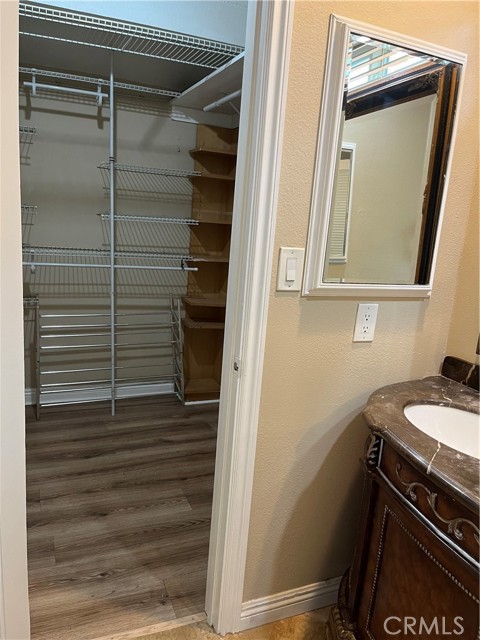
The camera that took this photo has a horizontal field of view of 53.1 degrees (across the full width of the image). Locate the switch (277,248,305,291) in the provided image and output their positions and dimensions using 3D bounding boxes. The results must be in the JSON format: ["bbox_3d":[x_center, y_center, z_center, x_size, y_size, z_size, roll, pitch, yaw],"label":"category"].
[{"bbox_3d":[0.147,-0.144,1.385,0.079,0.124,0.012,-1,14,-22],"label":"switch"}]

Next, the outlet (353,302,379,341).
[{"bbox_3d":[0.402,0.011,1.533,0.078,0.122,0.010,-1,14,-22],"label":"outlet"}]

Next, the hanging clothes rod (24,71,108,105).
[{"bbox_3d":[-0.959,-1.289,2.671,0.450,0.138,0.050,-1,14,-22],"label":"hanging clothes rod"}]

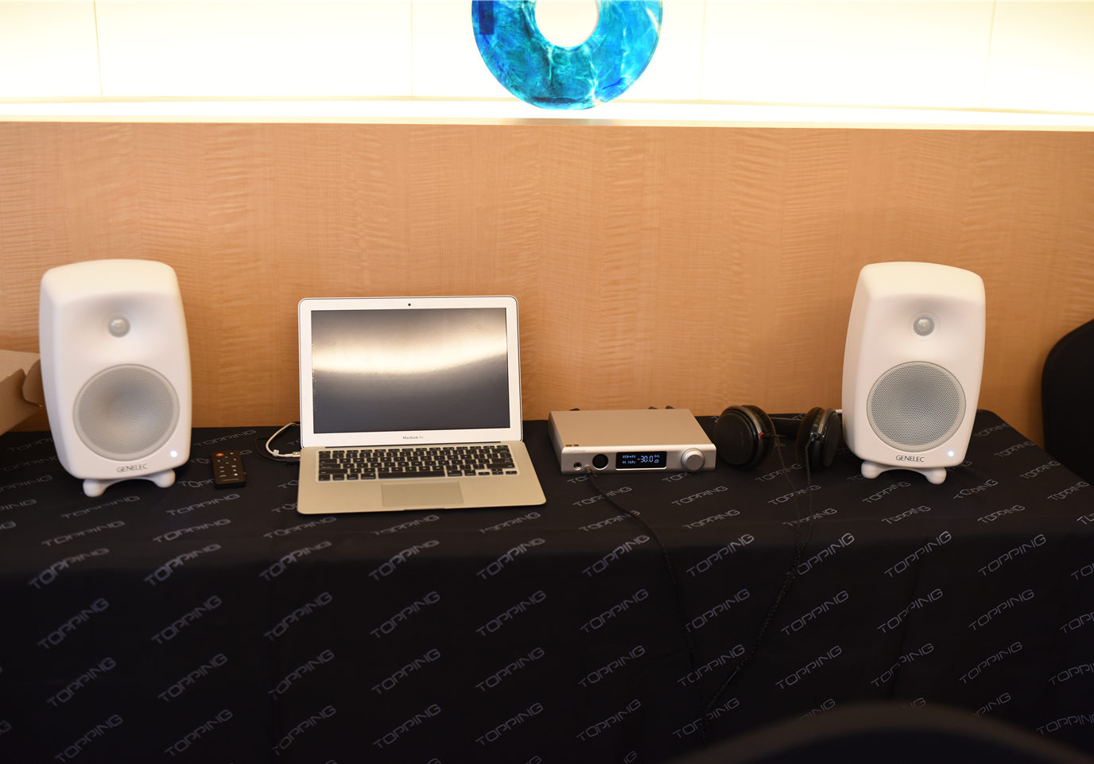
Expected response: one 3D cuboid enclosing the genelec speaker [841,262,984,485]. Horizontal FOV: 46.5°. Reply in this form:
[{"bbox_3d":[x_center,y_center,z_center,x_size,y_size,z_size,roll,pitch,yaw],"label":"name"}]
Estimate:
[{"bbox_3d":[0.526,-0.023,1.840,0.189,0.299,0.178,4,15,12],"label":"genelec speaker"}]

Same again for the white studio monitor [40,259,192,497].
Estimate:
[{"bbox_3d":[-0.594,-0.015,1.736,0.189,0.299,0.178,-6,16,-27],"label":"white studio monitor"}]

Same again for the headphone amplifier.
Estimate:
[{"bbox_3d":[0.123,0.090,1.891,0.221,0.044,0.204,-1,14,-6],"label":"headphone amplifier"}]

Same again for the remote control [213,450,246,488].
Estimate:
[{"bbox_3d":[-0.448,0.124,1.789,0.039,0.010,0.137,-3,15,-16],"label":"remote control"}]

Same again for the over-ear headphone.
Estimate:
[{"bbox_3d":[0.342,0.065,1.906,0.187,0.092,0.195,2,14,6],"label":"over-ear headphone"}]

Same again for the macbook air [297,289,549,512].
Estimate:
[{"bbox_3d":[-0.181,0.021,1.770,0.325,0.228,0.299,-1,15,-9],"label":"macbook air"}]

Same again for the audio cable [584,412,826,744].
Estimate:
[{"bbox_3d":[0.217,0.294,1.731,0.330,0.360,0.335,0,14,-4],"label":"audio cable"}]

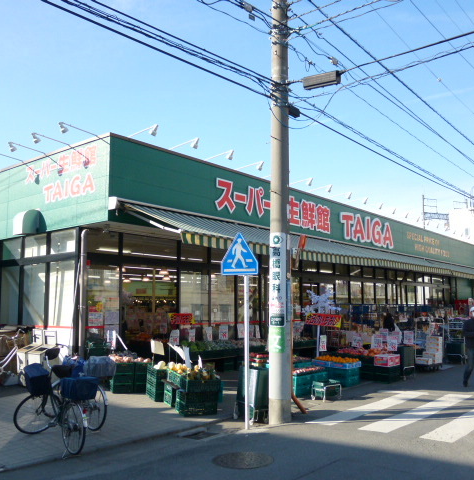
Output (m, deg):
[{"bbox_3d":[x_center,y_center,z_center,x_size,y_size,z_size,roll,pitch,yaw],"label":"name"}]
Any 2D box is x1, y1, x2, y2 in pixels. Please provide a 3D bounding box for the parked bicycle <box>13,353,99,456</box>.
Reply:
[{"bbox_3d":[-2.380,2.165,7.136,0.620,1.100,1.740,7,-10,-44],"label":"parked bicycle"}]

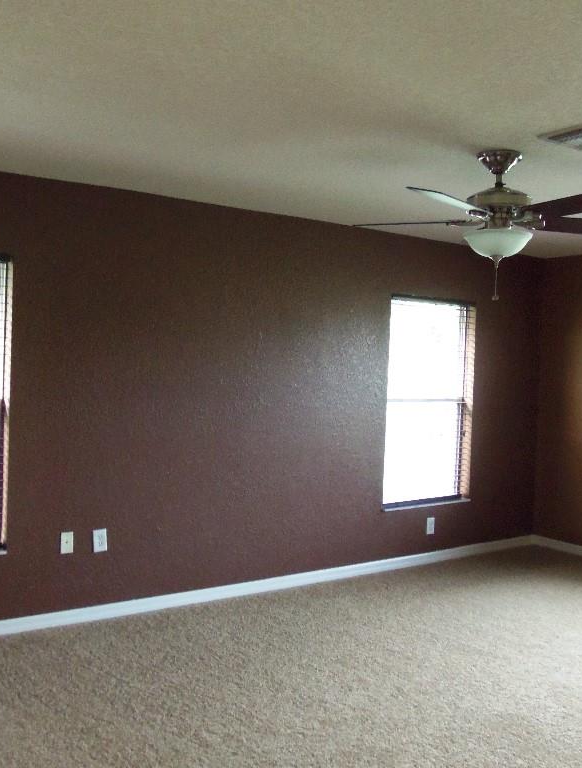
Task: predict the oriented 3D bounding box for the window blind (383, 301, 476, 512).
[{"bbox_3d":[1.053,0.147,5.918,0.910,1.565,0.110,1,2,-35],"label":"window blind"}]

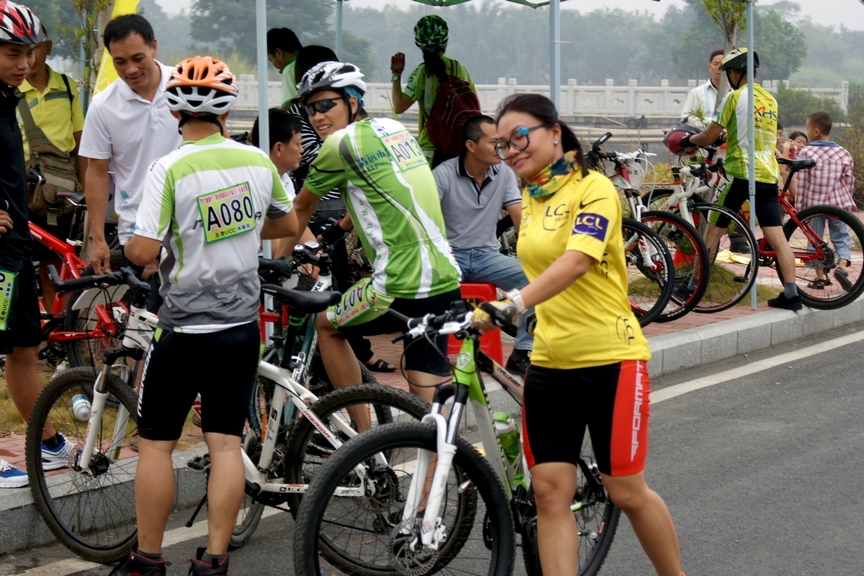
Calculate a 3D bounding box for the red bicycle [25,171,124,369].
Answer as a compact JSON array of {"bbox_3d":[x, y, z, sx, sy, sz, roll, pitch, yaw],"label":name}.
[{"bbox_3d":[-1.879,-0.048,12.288,1.740,1.030,0.630,4,6,39],"label":"red bicycle"}]

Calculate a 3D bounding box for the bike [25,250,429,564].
[{"bbox_3d":[-0.641,0.454,8.530,1.670,1.020,0.620,1,5,19],"label":"bike"}]

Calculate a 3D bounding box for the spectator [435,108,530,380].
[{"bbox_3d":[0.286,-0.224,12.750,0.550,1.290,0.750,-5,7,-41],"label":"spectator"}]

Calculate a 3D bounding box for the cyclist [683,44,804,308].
[{"bbox_3d":[1.996,-0.717,16.150,0.780,1.650,0.620,4,7,41],"label":"cyclist"}]

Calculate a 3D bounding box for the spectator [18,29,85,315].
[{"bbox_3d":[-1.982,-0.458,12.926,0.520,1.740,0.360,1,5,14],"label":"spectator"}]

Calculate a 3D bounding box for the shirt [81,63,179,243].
[{"bbox_3d":[-1.050,-0.504,9.396,0.530,0.690,0.320,0,5,0],"label":"shirt"}]

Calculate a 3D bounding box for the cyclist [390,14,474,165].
[{"bbox_3d":[0.021,-0.869,15.977,0.580,1.720,0.480,-2,6,-22],"label":"cyclist"}]

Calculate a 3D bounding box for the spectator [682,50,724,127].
[{"bbox_3d":[2.281,-1.089,20.200,0.520,1.650,0.330,-1,5,-9],"label":"spectator"}]

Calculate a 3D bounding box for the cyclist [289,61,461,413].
[{"bbox_3d":[-0.219,0.013,9.600,0.820,1.700,0.580,4,7,41],"label":"cyclist"}]

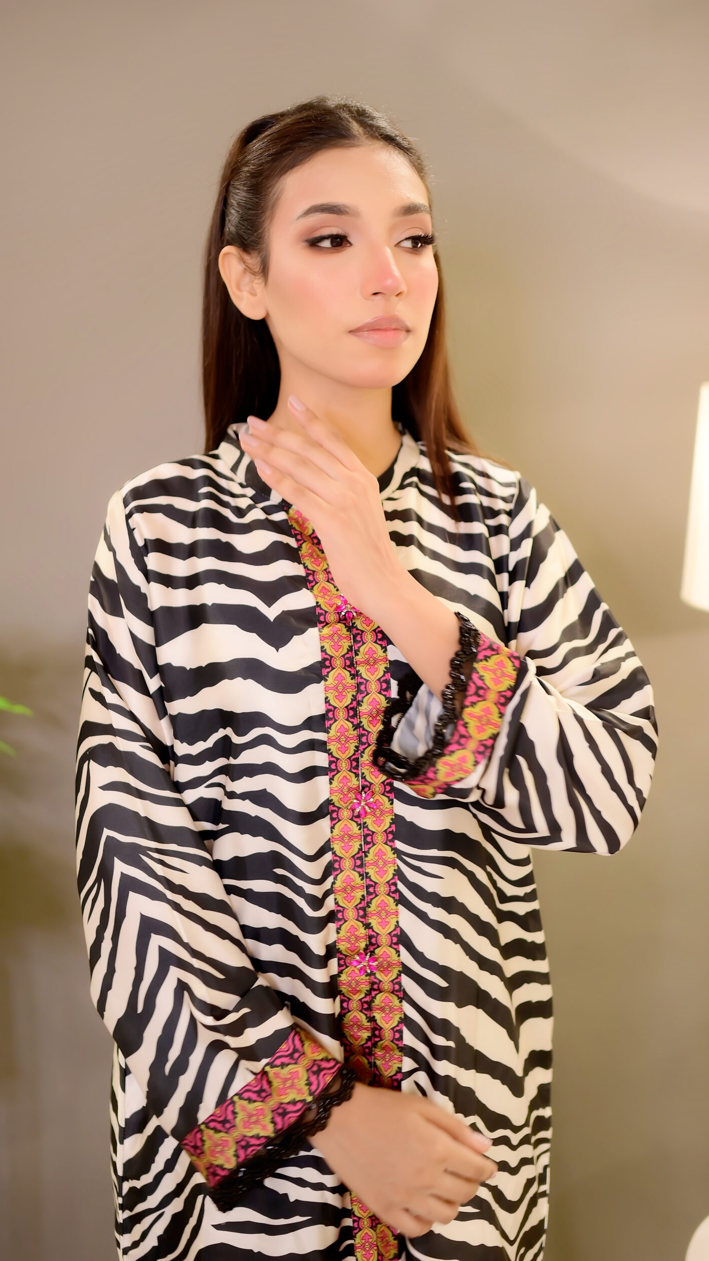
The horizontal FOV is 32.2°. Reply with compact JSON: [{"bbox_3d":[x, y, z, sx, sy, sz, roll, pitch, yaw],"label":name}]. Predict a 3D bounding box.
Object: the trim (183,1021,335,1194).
[{"bbox_3d":[-0.074,0.382,0.985,0.134,0.045,0.062,-47,-4,-18],"label":"trim"}]

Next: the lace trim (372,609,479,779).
[{"bbox_3d":[0.055,0.050,0.915,0.032,0.132,0.066,26,0,-36],"label":"lace trim"}]

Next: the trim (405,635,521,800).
[{"bbox_3d":[0.079,0.064,0.935,0.045,0.128,0.066,26,0,-36],"label":"trim"}]

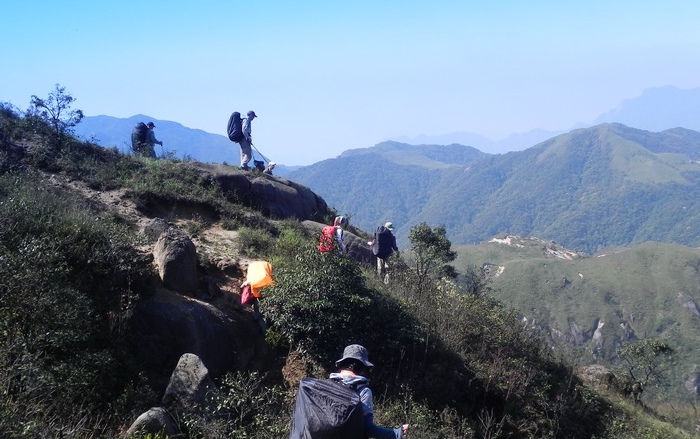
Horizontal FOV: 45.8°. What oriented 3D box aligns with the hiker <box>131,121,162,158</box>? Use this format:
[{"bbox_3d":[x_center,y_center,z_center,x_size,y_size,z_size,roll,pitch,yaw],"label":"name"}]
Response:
[{"bbox_3d":[-6.269,-2.175,25.543,0.850,1.650,0.600,-1,3,-12],"label":"hiker"}]

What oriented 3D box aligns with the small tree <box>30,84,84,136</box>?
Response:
[{"bbox_3d":[-8.128,-3.024,23.039,1.450,1.500,1.400,0,3,0],"label":"small tree"}]

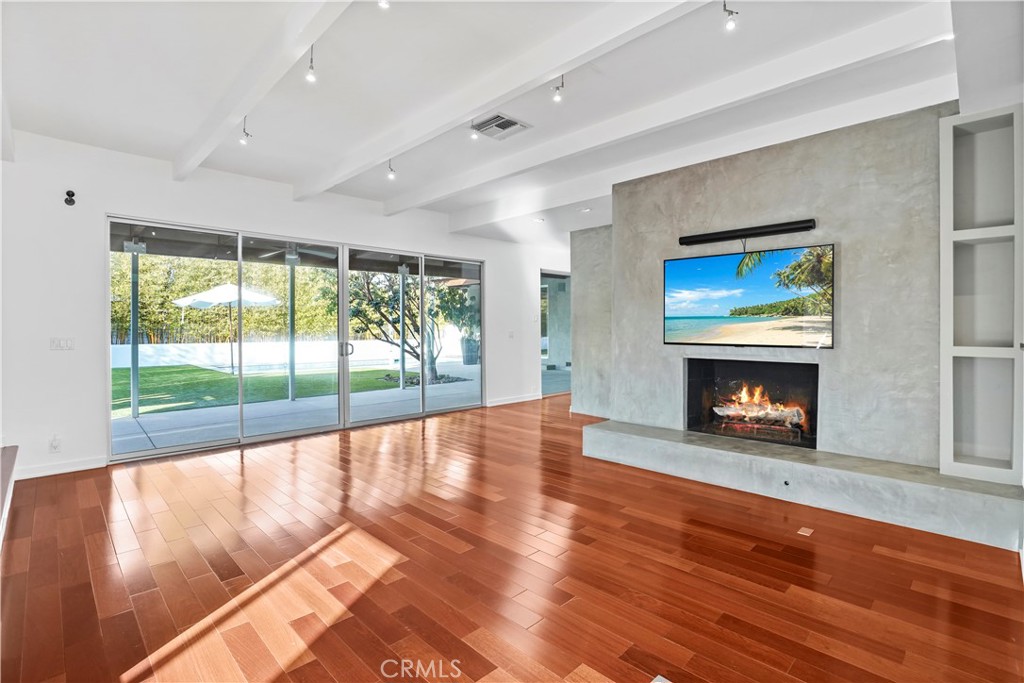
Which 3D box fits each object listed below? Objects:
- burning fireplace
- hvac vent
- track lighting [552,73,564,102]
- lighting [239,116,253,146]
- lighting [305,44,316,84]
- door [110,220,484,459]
[{"bbox_3d":[2.239,0.525,4.230,1.078,0.708,0.420,1,1,43],"label":"burning fireplace"},{"bbox_3d":[-0.099,-1.844,3.912,0.390,0.040,0.390,1,1,43],"label":"hvac vent"},{"bbox_3d":[0.288,-1.567,2.819,0.070,0.168,0.070,0,1,-6],"label":"track lighting"},{"bbox_3d":[-1.970,-1.556,3.364,0.085,0.212,0.085,1,1,30],"label":"lighting"},{"bbox_3d":[-1.110,-1.541,2.513,0.070,0.210,0.070,0,1,24],"label":"lighting"},{"bbox_3d":[-2.205,-0.054,6.114,4.836,2.368,0.130,-1,1,-45],"label":"door"}]

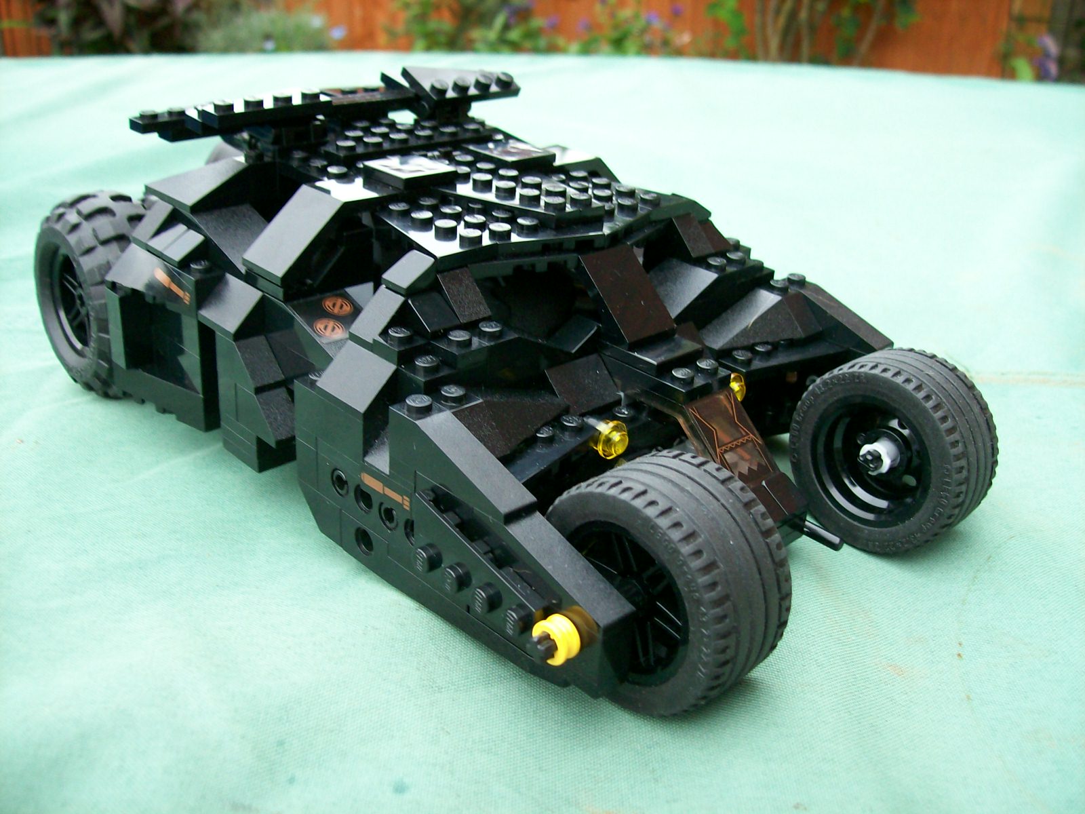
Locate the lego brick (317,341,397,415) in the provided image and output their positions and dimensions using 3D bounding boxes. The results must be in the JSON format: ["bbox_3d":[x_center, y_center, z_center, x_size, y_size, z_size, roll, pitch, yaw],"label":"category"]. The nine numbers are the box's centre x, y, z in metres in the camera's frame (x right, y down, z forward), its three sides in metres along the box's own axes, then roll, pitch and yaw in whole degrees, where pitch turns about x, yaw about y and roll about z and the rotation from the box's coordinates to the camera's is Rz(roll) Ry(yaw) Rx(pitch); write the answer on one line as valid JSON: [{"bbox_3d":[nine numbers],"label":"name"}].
[{"bbox_3d":[-0.034,-0.007,0.225,0.016,0.010,0.016,-20,35,-41],"label":"lego brick"}]

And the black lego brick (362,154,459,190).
[{"bbox_3d":[-0.032,-0.057,0.274,0.016,0.003,0.016,-20,35,-41],"label":"black lego brick"}]

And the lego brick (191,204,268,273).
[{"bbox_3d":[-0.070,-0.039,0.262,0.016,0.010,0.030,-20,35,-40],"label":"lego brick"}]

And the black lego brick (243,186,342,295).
[{"bbox_3d":[-0.054,-0.037,0.245,0.017,0.017,0.016,-20,35,-40],"label":"black lego brick"}]

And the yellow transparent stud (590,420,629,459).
[{"bbox_3d":[0.014,0.007,0.228,0.008,0.008,0.005,-20,35,-40],"label":"yellow transparent stud"}]

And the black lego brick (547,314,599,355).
[{"bbox_3d":[0.007,-0.015,0.241,0.008,0.006,0.008,-20,35,-40],"label":"black lego brick"}]

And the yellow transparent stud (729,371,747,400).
[{"bbox_3d":[0.044,-0.004,0.254,0.008,0.008,0.005,-20,35,-40],"label":"yellow transparent stud"}]

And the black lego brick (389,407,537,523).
[{"bbox_3d":[-0.015,0.009,0.204,0.008,0.010,0.032,-20,35,-41],"label":"black lego brick"}]

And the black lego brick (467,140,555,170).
[{"bbox_3d":[-0.008,-0.063,0.282,0.016,0.003,0.016,-20,38,-40],"label":"black lego brick"}]

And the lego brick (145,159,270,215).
[{"bbox_3d":[-0.084,-0.058,0.286,0.024,0.010,0.024,-20,35,-41],"label":"lego brick"}]

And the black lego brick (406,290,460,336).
[{"bbox_3d":[-0.022,-0.019,0.226,0.008,0.006,0.008,-20,35,-41],"label":"black lego brick"}]

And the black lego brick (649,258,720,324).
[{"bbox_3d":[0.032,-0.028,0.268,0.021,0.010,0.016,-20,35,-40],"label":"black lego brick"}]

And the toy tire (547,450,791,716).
[{"bbox_3d":[0.021,0.031,0.201,0.022,0.043,0.043,-20,35,-40],"label":"toy tire"}]

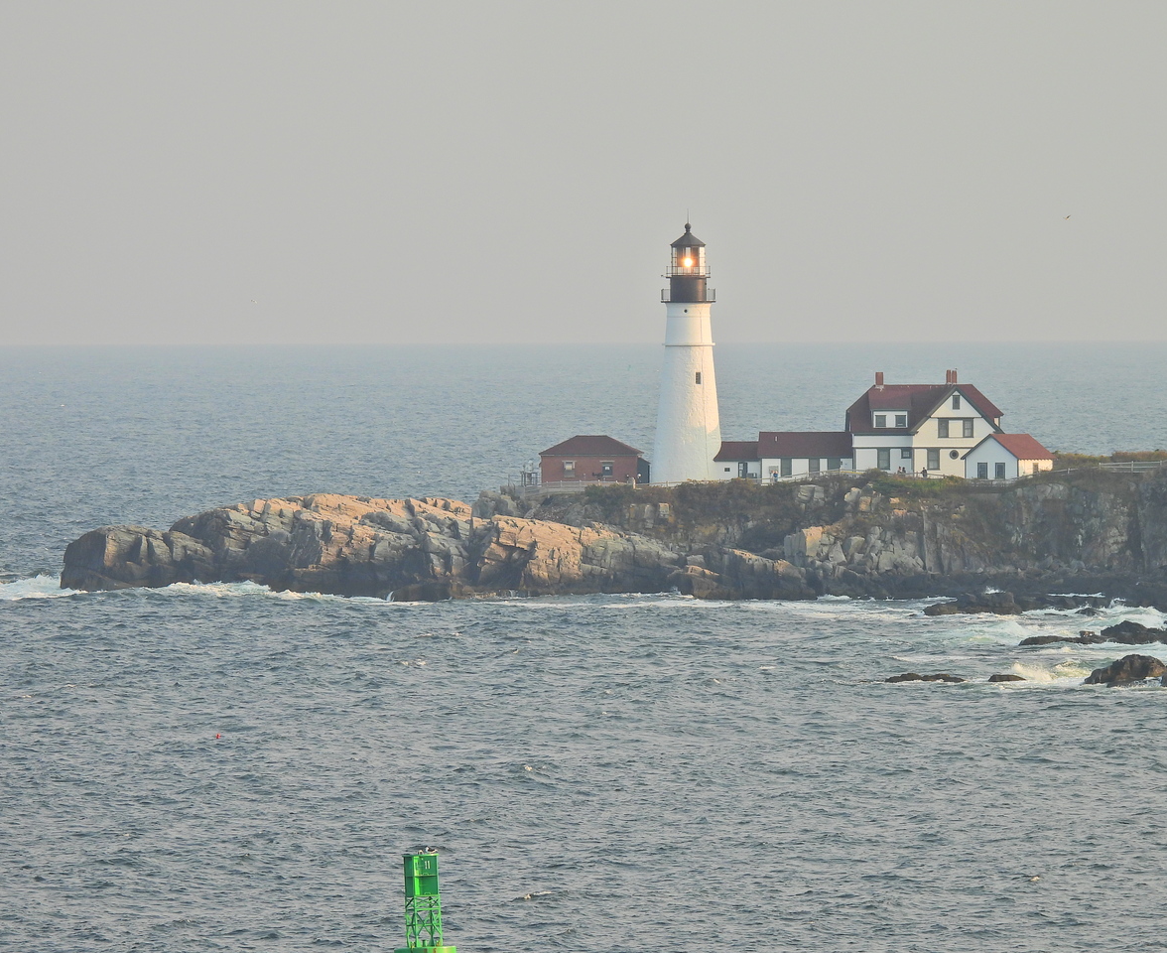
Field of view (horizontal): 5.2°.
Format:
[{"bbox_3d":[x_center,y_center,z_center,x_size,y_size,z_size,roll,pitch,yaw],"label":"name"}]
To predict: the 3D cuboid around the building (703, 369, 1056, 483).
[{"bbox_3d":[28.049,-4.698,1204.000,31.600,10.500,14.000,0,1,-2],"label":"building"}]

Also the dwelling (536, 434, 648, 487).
[{"bbox_3d":[1.068,-1.486,1202.000,10.100,4.800,6.800,0,1,5],"label":"dwelling"}]

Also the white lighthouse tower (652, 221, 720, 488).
[{"bbox_3d":[9.730,-11.452,1205.000,6.700,24.600,6.700,0,1,0],"label":"white lighthouse tower"}]

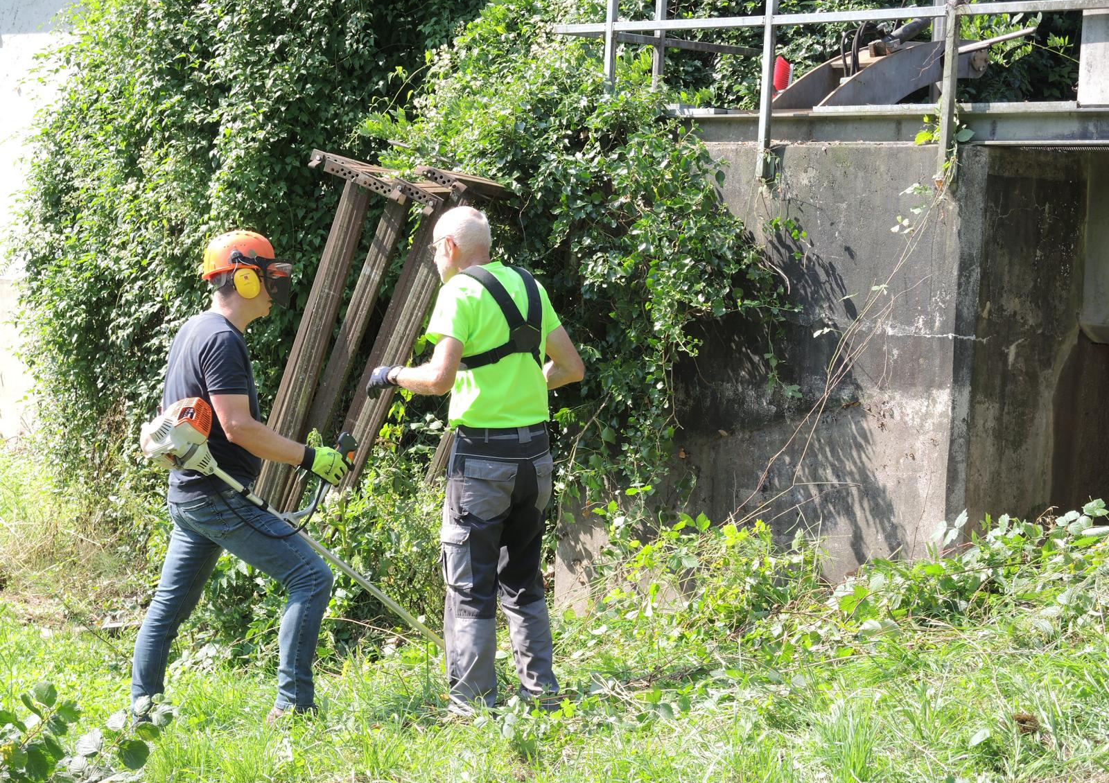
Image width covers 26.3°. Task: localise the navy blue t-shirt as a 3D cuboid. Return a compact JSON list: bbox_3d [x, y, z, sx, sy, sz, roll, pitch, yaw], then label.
[{"bbox_3d":[-1.159,0.051,8.020,0.310,0.640,0.460,0,5,-20],"label":"navy blue t-shirt"}]

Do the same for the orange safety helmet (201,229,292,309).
[{"bbox_3d":[-1.037,-0.416,7.980,0.300,0.260,0.240,1,5,-11],"label":"orange safety helmet"}]

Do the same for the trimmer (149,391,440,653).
[{"bbox_3d":[-0.795,0.529,8.242,1.650,0.400,0.550,39,-17,-32],"label":"trimmer"}]

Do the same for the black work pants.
[{"bbox_3d":[-0.190,0.599,8.100,0.440,0.970,0.320,-2,6,-38],"label":"black work pants"}]

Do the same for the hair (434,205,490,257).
[{"bbox_3d":[-0.309,-0.538,8.020,0.190,0.175,0.165,5,6,32],"label":"hair"}]

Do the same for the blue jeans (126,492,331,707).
[{"bbox_3d":[-1.096,0.696,8.050,0.580,0.780,0.420,0,5,-22],"label":"blue jeans"}]

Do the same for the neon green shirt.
[{"bbox_3d":[-0.207,-0.160,8.040,0.510,0.570,0.310,-2,6,-38],"label":"neon green shirt"}]

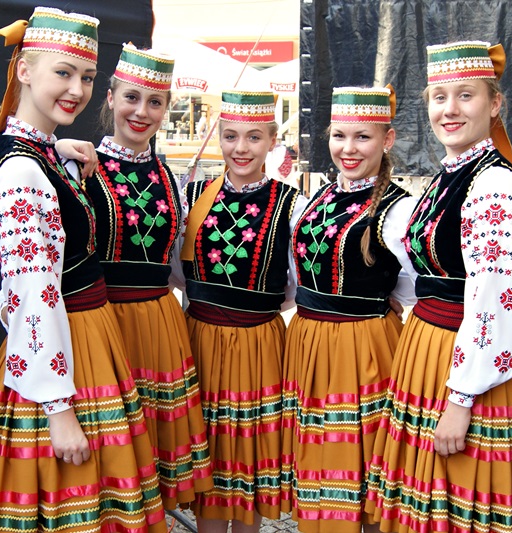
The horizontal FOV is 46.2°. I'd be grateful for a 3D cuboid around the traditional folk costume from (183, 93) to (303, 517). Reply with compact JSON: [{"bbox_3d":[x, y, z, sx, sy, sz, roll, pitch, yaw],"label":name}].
[{"bbox_3d":[-0.045,0.109,1.820,0.480,1.255,0.390,1,6,8],"label":"traditional folk costume"}]

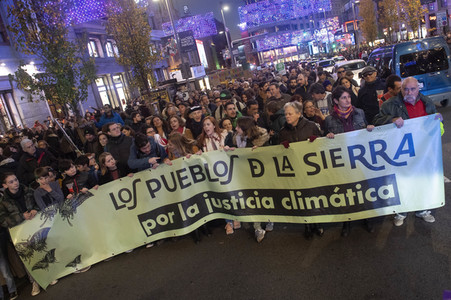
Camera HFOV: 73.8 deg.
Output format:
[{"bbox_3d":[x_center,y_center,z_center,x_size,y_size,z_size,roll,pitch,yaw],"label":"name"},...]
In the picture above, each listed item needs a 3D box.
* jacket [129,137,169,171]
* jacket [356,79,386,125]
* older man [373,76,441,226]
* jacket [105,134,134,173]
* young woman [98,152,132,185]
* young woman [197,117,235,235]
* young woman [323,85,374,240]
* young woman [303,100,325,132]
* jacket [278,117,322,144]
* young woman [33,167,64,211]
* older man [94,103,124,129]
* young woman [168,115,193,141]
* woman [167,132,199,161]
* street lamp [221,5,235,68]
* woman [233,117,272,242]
[{"bbox_3d":[-0.969,0.176,4.013,0.580,0.680,0.460,-15,11,-16],"label":"jacket"},{"bbox_3d":[2.315,-0.659,4.672,0.540,0.780,0.360,-10,11,11],"label":"jacket"},{"bbox_3d":[2.025,0.052,3.398,0.700,1.710,0.500,-7,16,19],"label":"older man"},{"bbox_3d":[-1.468,0.172,4.371,0.540,0.760,0.340,-15,11,-16],"label":"jacket"},{"bbox_3d":[-1.392,0.733,4.083,0.440,1.430,0.320,-16,11,-19],"label":"young woman"},{"bbox_3d":[-0.096,0.366,4.108,0.500,1.600,0.450,-9,15,12],"label":"young woman"},{"bbox_3d":[1.457,0.132,3.427,0.540,1.690,0.400,-11,11,6],"label":"young woman"},{"bbox_3d":[1.319,0.109,4.146,0.480,1.570,0.360,-14,11,-11],"label":"young woman"},{"bbox_3d":[0.924,0.020,3.535,0.540,0.700,0.420,-5,17,25],"label":"jacket"},{"bbox_3d":[-2.066,0.894,3.762,0.420,1.420,0.320,-17,12,-23],"label":"young woman"},{"bbox_3d":[-2.781,-0.288,7.845,0.620,1.820,0.400,-12,15,0],"label":"older man"},{"bbox_3d":[-0.643,0.246,4.894,0.480,1.640,0.350,-7,16,17],"label":"young woman"},{"bbox_3d":[-0.459,0.488,4.140,0.480,1.500,0.500,-2,18,34],"label":"woman"},{"bbox_3d":[0.815,-13.482,38.958,1.500,9.363,0.450,-8,16,14],"label":"street lamp"},{"bbox_3d":[0.364,0.366,3.791,0.520,1.580,0.480,0,19,38],"label":"woman"}]

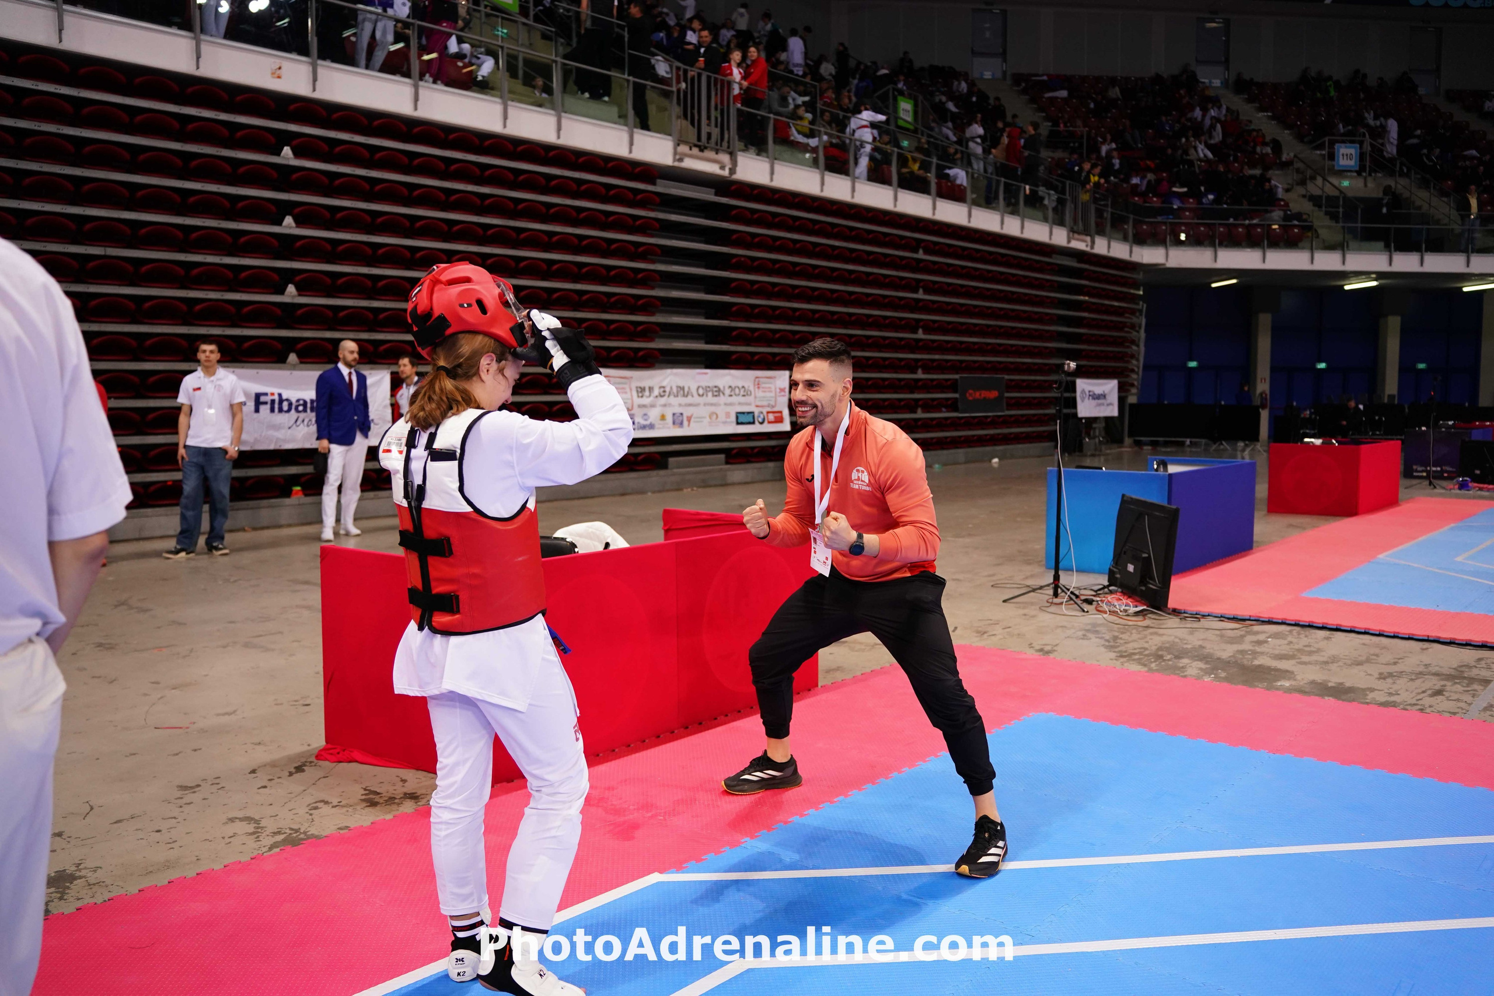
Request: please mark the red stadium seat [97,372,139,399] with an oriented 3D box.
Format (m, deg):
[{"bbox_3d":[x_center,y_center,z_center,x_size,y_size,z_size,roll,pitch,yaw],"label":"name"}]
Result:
[{"bbox_3d":[-6.076,-1.087,11.223,0.320,0.270,0.440,4,7,42],"label":"red stadium seat"}]

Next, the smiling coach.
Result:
[{"bbox_3d":[0.302,0.289,3.612,1.040,1.550,0.680,5,7,44],"label":"smiling coach"}]

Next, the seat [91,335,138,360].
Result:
[{"bbox_3d":[-6.091,-1.447,11.177,0.320,0.270,0.440,4,7,42],"label":"seat"}]

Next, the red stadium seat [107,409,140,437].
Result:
[{"bbox_3d":[-6.030,-0.719,11.106,0.390,0.280,0.470,4,7,40],"label":"red stadium seat"}]

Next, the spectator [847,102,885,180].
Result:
[{"bbox_3d":[2.129,-6.323,20.902,0.600,1.600,0.480,-4,6,-38],"label":"spectator"}]

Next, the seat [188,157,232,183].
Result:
[{"bbox_3d":[-5.433,-3.319,11.746,0.320,0.270,0.440,4,7,42],"label":"seat"}]

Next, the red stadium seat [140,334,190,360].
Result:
[{"bbox_3d":[-5.714,-1.483,11.411,0.390,0.280,0.470,4,7,40],"label":"red stadium seat"}]

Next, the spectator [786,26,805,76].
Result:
[{"bbox_3d":[1.129,-10.290,27.411,0.480,1.680,0.330,0,5,0],"label":"spectator"}]

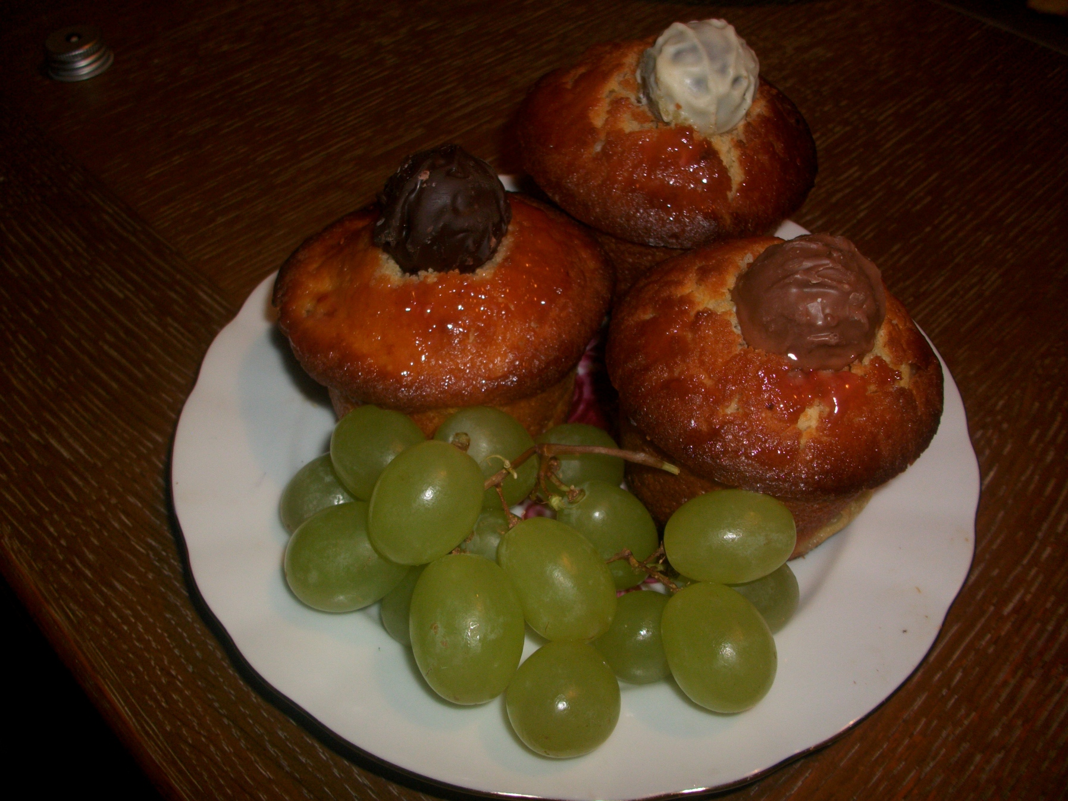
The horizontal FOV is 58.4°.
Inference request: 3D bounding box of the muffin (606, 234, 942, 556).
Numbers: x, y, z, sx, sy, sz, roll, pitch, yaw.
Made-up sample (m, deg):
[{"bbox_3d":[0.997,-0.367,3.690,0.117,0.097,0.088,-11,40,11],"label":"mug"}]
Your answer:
[{"bbox_3d":[0.058,-0.008,0.229,0.080,0.074,0.080,19,51,13],"label":"muffin"}]

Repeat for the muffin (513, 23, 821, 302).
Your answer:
[{"bbox_3d":[0.038,-0.067,0.272,0.083,0.086,0.083,12,48,5],"label":"muffin"}]

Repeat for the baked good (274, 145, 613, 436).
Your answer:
[{"bbox_3d":[-0.021,-0.024,0.239,0.082,0.080,0.082,-4,45,-5],"label":"baked good"}]

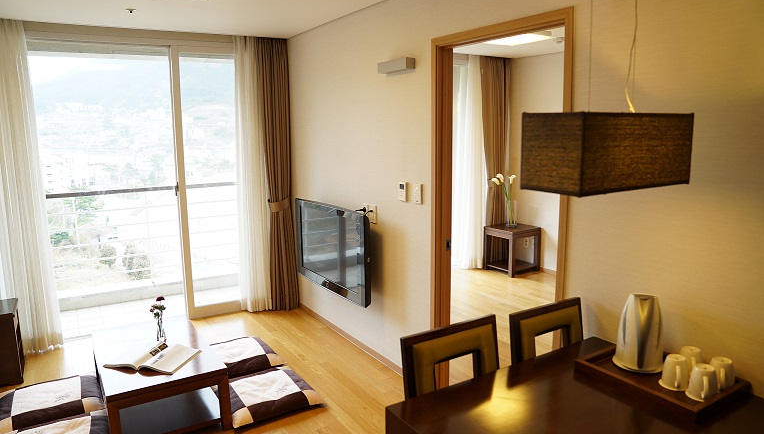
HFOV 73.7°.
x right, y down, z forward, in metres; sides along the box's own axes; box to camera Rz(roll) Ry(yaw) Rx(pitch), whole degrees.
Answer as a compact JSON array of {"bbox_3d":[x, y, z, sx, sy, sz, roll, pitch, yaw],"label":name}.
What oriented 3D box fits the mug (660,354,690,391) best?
[{"bbox_3d":[0.927,0.491,1.607,0.087,0.087,0.103,3,10,21],"label":"mug"}]

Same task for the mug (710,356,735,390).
[{"bbox_3d":[1.059,0.493,1.588,0.087,0.085,0.103,3,10,21],"label":"mug"}]

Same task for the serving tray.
[{"bbox_3d":[0.907,0.522,1.670,0.315,0.043,0.396,-7,11,-32],"label":"serving tray"}]

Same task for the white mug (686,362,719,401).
[{"bbox_3d":[0.975,0.501,1.542,0.087,0.087,0.103,3,10,21],"label":"white mug"}]

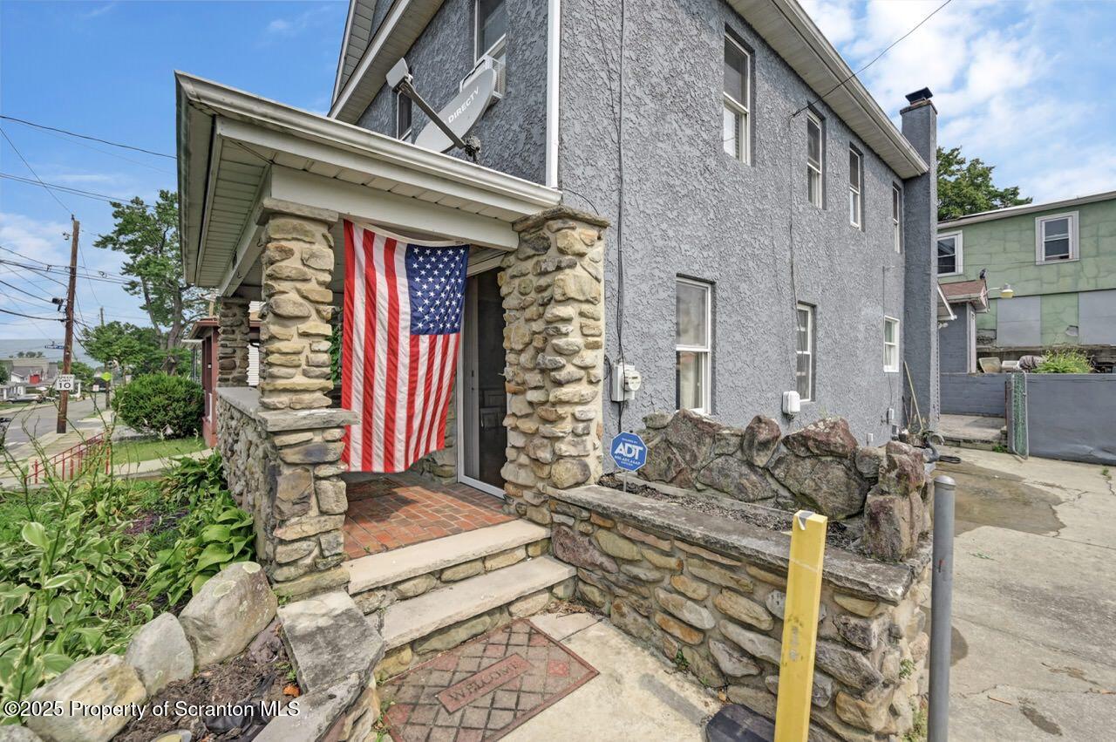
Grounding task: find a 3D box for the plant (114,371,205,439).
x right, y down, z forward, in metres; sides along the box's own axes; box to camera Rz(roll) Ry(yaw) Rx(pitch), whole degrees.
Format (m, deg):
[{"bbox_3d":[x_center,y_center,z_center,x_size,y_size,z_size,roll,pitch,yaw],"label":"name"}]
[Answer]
[{"bbox_3d":[-11.040,0.941,12.000,1.800,1.800,1.850,0,0,-40],"label":"plant"}]

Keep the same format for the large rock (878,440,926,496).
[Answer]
[{"bbox_3d":[1.625,0.448,2.050,0.180,0.230,0.200,0,0,-41],"label":"large rock"}]

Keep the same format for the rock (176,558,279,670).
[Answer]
[{"bbox_3d":[-1.604,1.142,2.100,0.320,0.340,0.420,0,0,-41],"label":"rock"}]

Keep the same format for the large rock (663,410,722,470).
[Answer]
[{"bbox_3d":[0.971,0.483,3.140,0.260,0.360,0.380,0,0,-41],"label":"large rock"}]

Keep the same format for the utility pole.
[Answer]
[{"bbox_3d":[-22.542,-2.091,20.000,0.290,9.900,0.290,4,0,0],"label":"utility pole"}]

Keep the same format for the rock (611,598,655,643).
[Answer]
[{"bbox_3d":[0.451,1.367,2.433,0.140,0.165,0.310,0,0,-40],"label":"rock"}]

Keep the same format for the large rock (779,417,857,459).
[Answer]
[{"bbox_3d":[1.543,0.386,2.570,0.260,0.220,0.360,0,0,-41],"label":"large rock"}]

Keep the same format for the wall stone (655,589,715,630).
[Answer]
[{"bbox_3d":[0.660,1.179,2.184,0.140,0.135,0.340,0,0,-40],"label":"wall stone"}]

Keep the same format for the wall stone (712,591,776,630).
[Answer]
[{"bbox_3d":[0.845,1.082,1.980,0.120,0.100,0.260,0,0,-41],"label":"wall stone"}]

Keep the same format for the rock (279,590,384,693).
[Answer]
[{"bbox_3d":[-1.022,1.188,1.930,0.330,0.120,0.580,0,0,-41],"label":"rock"}]

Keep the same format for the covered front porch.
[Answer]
[{"bbox_3d":[-2.018,0.050,4.076,2.300,2.300,4.700,0,0,-41],"label":"covered front porch"}]

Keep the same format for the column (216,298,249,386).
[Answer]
[{"bbox_3d":[-3.768,-0.319,5.030,0.310,0.990,0.310,0,0,-41],"label":"column"}]

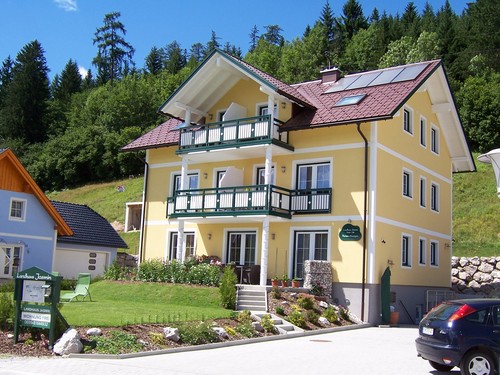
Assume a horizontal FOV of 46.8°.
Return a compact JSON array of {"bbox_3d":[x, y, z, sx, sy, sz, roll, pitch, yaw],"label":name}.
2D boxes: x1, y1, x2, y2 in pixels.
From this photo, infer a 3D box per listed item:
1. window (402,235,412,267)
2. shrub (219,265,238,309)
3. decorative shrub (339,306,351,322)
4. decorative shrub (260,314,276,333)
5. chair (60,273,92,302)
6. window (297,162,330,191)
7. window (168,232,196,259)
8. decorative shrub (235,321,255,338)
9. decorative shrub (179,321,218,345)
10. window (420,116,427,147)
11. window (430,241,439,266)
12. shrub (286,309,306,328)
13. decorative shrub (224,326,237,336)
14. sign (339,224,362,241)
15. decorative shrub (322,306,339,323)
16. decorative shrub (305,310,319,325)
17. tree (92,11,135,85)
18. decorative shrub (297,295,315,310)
[{"bbox_3d":[6.757,2.744,24.914,0.150,1.377,1.238,-3,-10,36],"label":"window"},{"bbox_3d":[-0.791,3.676,21.400,0.643,1.567,0.643,3,-8,0],"label":"shrub"},{"bbox_3d":[3.263,4.368,19.950,0.373,0.492,0.373,-3,-10,36],"label":"decorative shrub"},{"bbox_3d":[0.497,3.651,15.511,0.429,0.464,0.404,2,-9,2],"label":"decorative shrub"},{"bbox_3d":[-6.028,3.419,19.600,0.620,0.950,1.400,-3,-10,32],"label":"chair"},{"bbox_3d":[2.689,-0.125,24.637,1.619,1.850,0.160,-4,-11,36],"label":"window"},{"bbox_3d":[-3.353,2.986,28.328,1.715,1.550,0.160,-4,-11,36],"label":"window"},{"bbox_3d":[-0.137,3.523,14.336,0.496,0.429,0.465,3,-9,0],"label":"decorative shrub"},{"bbox_3d":[-1.154,3.249,12.946,0.896,0.516,0.615,3,-9,-4],"label":"decorative shrub"},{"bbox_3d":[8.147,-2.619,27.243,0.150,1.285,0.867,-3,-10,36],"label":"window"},{"bbox_3d":[8.828,3.189,27.716,0.150,1.216,1.204,-3,-10,36],"label":"window"},{"bbox_3d":[1.371,3.820,16.850,0.499,0.527,0.499,3,-8,0],"label":"shrub"},{"bbox_3d":[-0.469,3.502,14.050,0.280,0.230,0.270,3,-9,0],"label":"decorative shrub"},{"bbox_3d":[3.916,1.763,22.503,0.972,0.662,0.060,-3,-10,36],"label":"sign"},{"bbox_3d":[2.654,4.187,19.048,0.527,0.506,0.496,1,-9,8],"label":"decorative shrub"},{"bbox_3d":[1.912,4.042,17.964,0.435,0.418,0.410,2,-9,6],"label":"decorative shrub"},{"bbox_3d":[-19.797,-18.979,83.944,6.100,14.000,6.000,5,-9,-14],"label":"tree"},{"bbox_3d":[1.944,4.028,20.237,0.630,0.538,0.592,2,-9,6],"label":"decorative shrub"}]

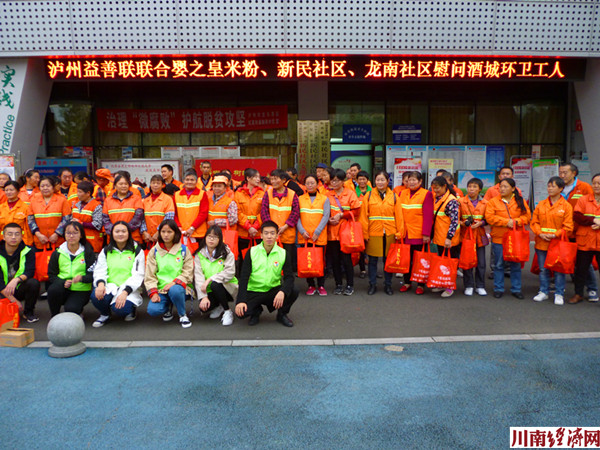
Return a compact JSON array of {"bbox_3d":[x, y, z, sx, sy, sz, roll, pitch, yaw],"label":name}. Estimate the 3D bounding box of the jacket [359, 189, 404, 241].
[{"bbox_3d":[1.070,-0.138,6.370,0.580,0.660,0.320,0,5,0],"label":"jacket"}]

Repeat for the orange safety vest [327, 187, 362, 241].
[{"bbox_3d":[0.578,-0.141,6.308,0.440,0.716,0.340,1,5,18],"label":"orange safety vest"}]

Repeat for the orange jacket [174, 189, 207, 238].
[{"bbox_3d":[-1.433,-0.151,6.380,0.440,0.660,0.290,-1,5,-6],"label":"orange jacket"}]

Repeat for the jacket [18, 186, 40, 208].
[{"bbox_3d":[-3.816,-0.261,6.859,0.450,0.650,0.280,-2,6,-20],"label":"jacket"}]

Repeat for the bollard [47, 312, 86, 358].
[{"bbox_3d":[-2.038,0.950,4.240,0.335,0.355,0.335,0,5,0],"label":"bollard"}]

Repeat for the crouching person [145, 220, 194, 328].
[{"bbox_3d":[-1.419,0.500,5.278,0.520,1.060,0.650,-1,6,-6],"label":"crouching person"}]

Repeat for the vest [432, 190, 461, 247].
[{"bbox_3d":[1.893,-0.084,6.270,0.400,0.700,0.290,4,7,37],"label":"vest"}]

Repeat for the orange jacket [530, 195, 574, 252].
[{"bbox_3d":[3.057,-0.017,5.886,0.470,0.681,0.340,3,5,30],"label":"orange jacket"}]

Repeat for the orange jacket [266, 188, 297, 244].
[{"bbox_3d":[-0.237,-0.109,6.221,0.400,0.720,0.280,1,6,10],"label":"orange jacket"}]

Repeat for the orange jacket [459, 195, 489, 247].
[{"bbox_3d":[2.281,-0.033,6.379,0.410,0.690,0.270,1,6,8],"label":"orange jacket"}]

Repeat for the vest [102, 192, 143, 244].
[{"bbox_3d":[-2.313,-0.092,6.360,0.540,0.660,0.320,-1,5,-9],"label":"vest"}]

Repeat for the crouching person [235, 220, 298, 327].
[{"bbox_3d":[-0.359,0.509,5.200,0.660,1.060,0.680,0,5,3],"label":"crouching person"}]

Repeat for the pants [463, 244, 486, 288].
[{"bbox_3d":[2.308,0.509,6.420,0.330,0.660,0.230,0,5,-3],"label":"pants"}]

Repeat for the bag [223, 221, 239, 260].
[{"bbox_3d":[-0.914,0.200,6.250,0.290,0.520,0.130,2,6,23],"label":"bag"}]

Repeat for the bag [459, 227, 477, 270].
[{"bbox_3d":[2.146,0.300,6.200,0.140,0.540,0.280,4,7,37],"label":"bag"}]

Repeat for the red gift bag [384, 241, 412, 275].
[{"bbox_3d":[1.246,0.413,6.200,0.320,0.457,0.120,1,5,12],"label":"red gift bag"}]

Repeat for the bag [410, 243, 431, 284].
[{"bbox_3d":[1.586,0.497,6.257,0.350,0.546,0.110,1,5,18],"label":"bag"}]

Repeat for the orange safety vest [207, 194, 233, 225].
[{"bbox_3d":[-1.057,-0.118,6.410,0.380,0.595,0.280,0,4,3],"label":"orange safety vest"}]

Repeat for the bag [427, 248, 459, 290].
[{"bbox_3d":[1.780,0.557,6.061,0.370,0.530,0.110,1,5,18],"label":"bag"}]

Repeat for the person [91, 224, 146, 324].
[{"bbox_3d":[-1.992,0.497,5.297,0.530,1.060,0.650,-1,6,-9],"label":"person"}]

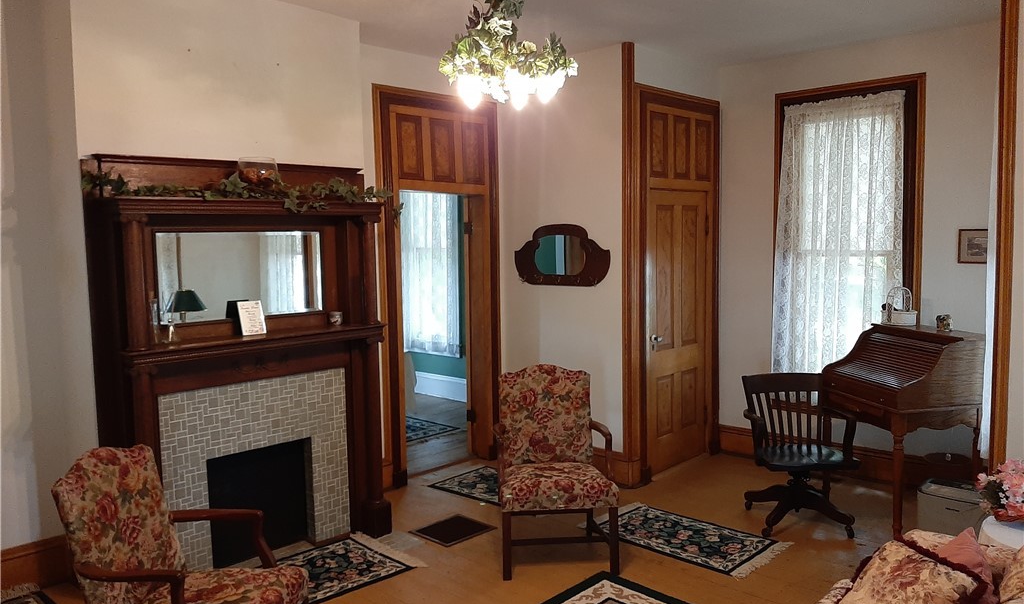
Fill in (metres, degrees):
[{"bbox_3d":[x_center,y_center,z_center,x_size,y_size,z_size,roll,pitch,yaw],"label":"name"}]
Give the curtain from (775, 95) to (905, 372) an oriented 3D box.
[{"bbox_3d":[2.165,-0.291,5.165,0.812,2.095,0.090,4,7,44],"label":"curtain"}]

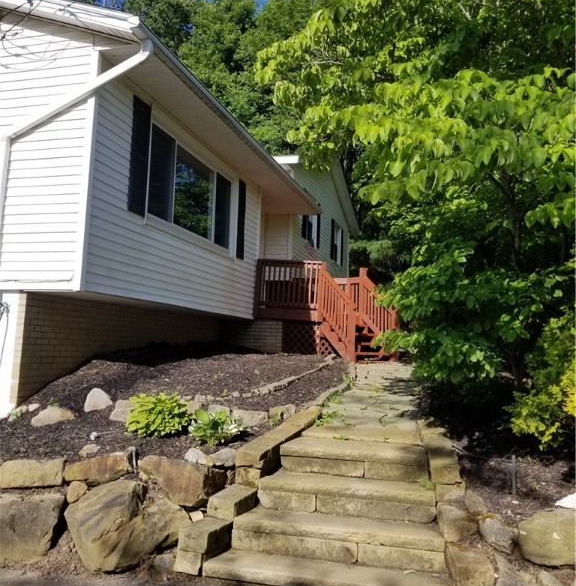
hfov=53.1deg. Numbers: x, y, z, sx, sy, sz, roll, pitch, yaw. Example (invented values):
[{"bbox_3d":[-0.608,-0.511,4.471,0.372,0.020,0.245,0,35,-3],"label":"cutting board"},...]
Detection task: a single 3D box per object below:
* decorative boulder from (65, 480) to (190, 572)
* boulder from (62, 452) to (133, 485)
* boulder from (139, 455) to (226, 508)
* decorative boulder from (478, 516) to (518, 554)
[{"bbox_3d":[-1.169,1.686,4.200,0.830,0.530,0.500,2,-6,6],"label":"decorative boulder"},{"bbox_3d":[-1.439,1.333,4.380,0.470,0.200,0.280,2,-6,6],"label":"boulder"},{"bbox_3d":[-0.796,1.422,4.350,0.590,0.320,0.400,2,-6,6],"label":"boulder"},{"bbox_3d":[1.467,1.683,4.020,0.270,0.210,0.250,1,-6,13],"label":"decorative boulder"}]

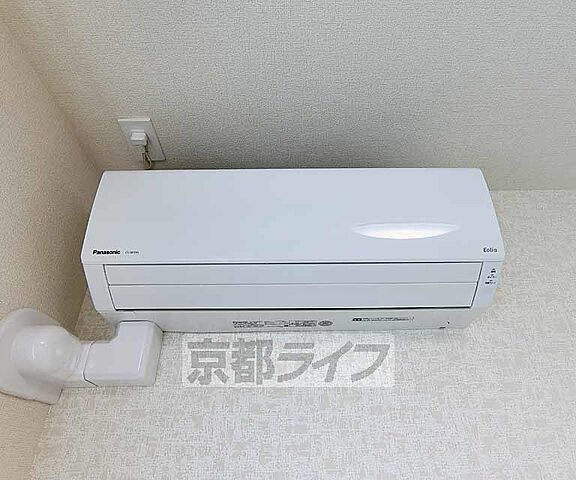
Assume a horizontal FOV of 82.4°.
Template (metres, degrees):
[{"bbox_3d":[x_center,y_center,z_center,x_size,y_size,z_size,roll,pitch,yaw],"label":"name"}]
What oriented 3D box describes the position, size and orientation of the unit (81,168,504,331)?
[{"bbox_3d":[0.012,0.024,0.700,0.785,0.283,0.205,0,-33,0],"label":"unit"}]

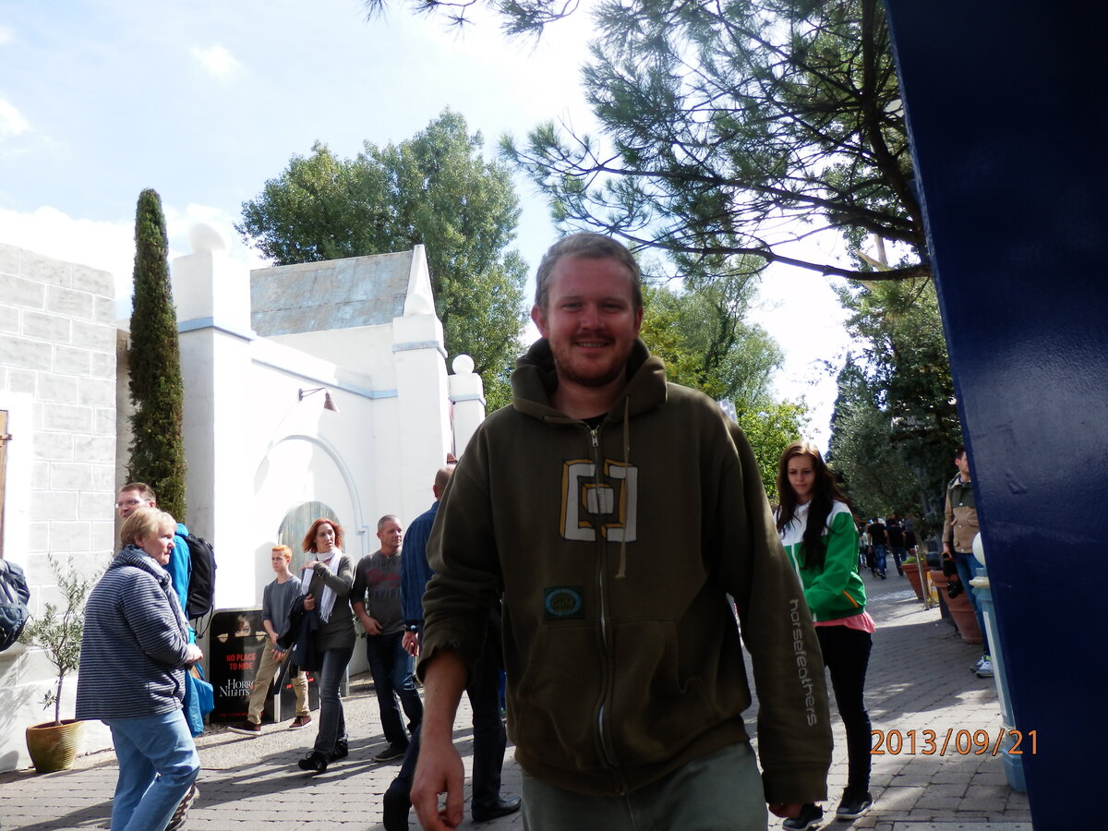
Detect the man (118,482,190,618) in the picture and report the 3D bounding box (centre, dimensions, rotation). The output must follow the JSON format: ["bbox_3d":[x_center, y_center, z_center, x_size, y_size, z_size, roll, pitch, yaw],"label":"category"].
[{"bbox_3d":[-2.206,1.307,4.400,0.620,1.830,0.560,2,-12,-35],"label":"man"}]

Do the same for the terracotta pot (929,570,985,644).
[{"bbox_3d":[4.367,1.949,8.220,0.820,0.740,0.820,-9,-10,23],"label":"terracotta pot"}]

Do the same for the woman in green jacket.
[{"bbox_3d":[1.247,0.964,3.720,0.360,1.690,0.470,4,-13,-40],"label":"woman in green jacket"}]

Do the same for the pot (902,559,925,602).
[{"bbox_3d":[6.704,2.982,14.400,0.780,0.660,0.780,-9,-10,23],"label":"pot"}]

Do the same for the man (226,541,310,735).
[{"bbox_3d":[-2.563,1.998,7.200,0.500,1.630,0.700,-14,-13,43],"label":"man"}]

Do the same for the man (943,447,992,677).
[{"bbox_3d":[3.458,1.160,6.550,0.390,1.800,0.520,0,-11,-26],"label":"man"}]

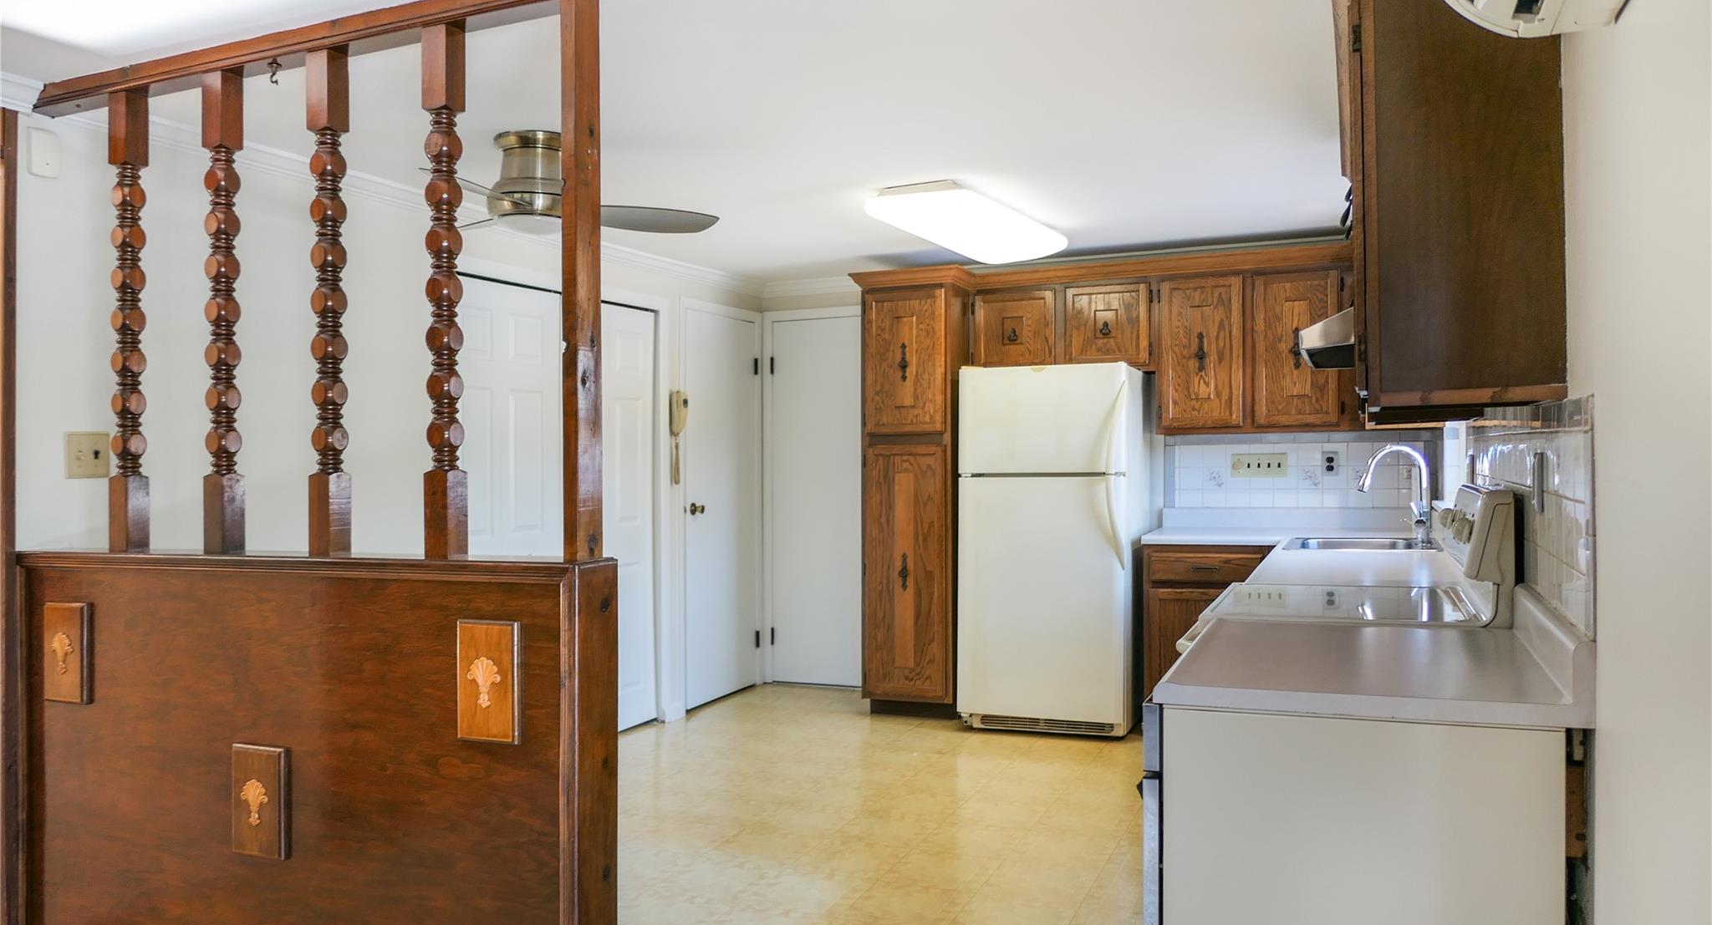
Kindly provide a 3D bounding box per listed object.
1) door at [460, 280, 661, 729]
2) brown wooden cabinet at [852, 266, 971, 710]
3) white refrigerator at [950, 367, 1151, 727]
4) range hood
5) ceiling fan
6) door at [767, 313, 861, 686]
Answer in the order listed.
[{"bbox_3d":[-1.247,0.253,4.948,0.050,1.957,1.395,-1,-1,24],"label":"door"},{"bbox_3d":[0.376,0.164,5.770,0.520,2.153,0.670,-1,-1,24],"label":"brown wooden cabinet"},{"bbox_3d":[0.963,0.397,5.457,0.760,1.662,0.720,-1,-1,24],"label":"white refrigerator"},{"bbox_3d":[1.286,-0.307,2.677,0.440,0.125,0.770,-1,0,24],"label":"range hood"},{"bbox_3d":[-1.056,-0.881,3.591,1.080,0.310,1.060,-1,0,24],"label":"ceiling fan"},{"bbox_3d":[-0.166,0.217,6.408,0.700,2.060,0.045,-1,0,24],"label":"door"}]

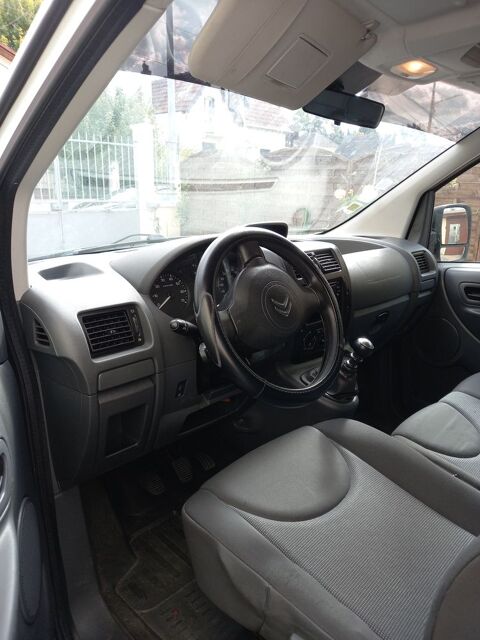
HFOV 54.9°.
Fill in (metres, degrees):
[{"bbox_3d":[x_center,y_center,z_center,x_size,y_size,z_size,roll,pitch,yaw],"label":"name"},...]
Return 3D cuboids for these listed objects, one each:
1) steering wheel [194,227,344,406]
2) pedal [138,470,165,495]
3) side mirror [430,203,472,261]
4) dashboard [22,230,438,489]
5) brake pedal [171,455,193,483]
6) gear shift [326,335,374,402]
[{"bbox_3d":[0.058,-0.008,0.974,0.385,0.385,0.110,-13,-10,-42],"label":"steering wheel"},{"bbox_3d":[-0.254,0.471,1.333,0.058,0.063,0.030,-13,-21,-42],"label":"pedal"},{"bbox_3d":[0.881,-0.362,1.988,0.200,0.270,0.130,-8,16,-28],"label":"side mirror"},{"bbox_3d":[0.118,-0.036,1.437,1.550,0.480,0.500,-13,19,-42],"label":"dashboard"},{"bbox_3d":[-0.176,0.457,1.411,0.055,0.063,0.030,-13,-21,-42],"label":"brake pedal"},{"bbox_3d":[0.285,0.127,1.234,0.100,0.200,0.130,-13,32,-42],"label":"gear shift"}]

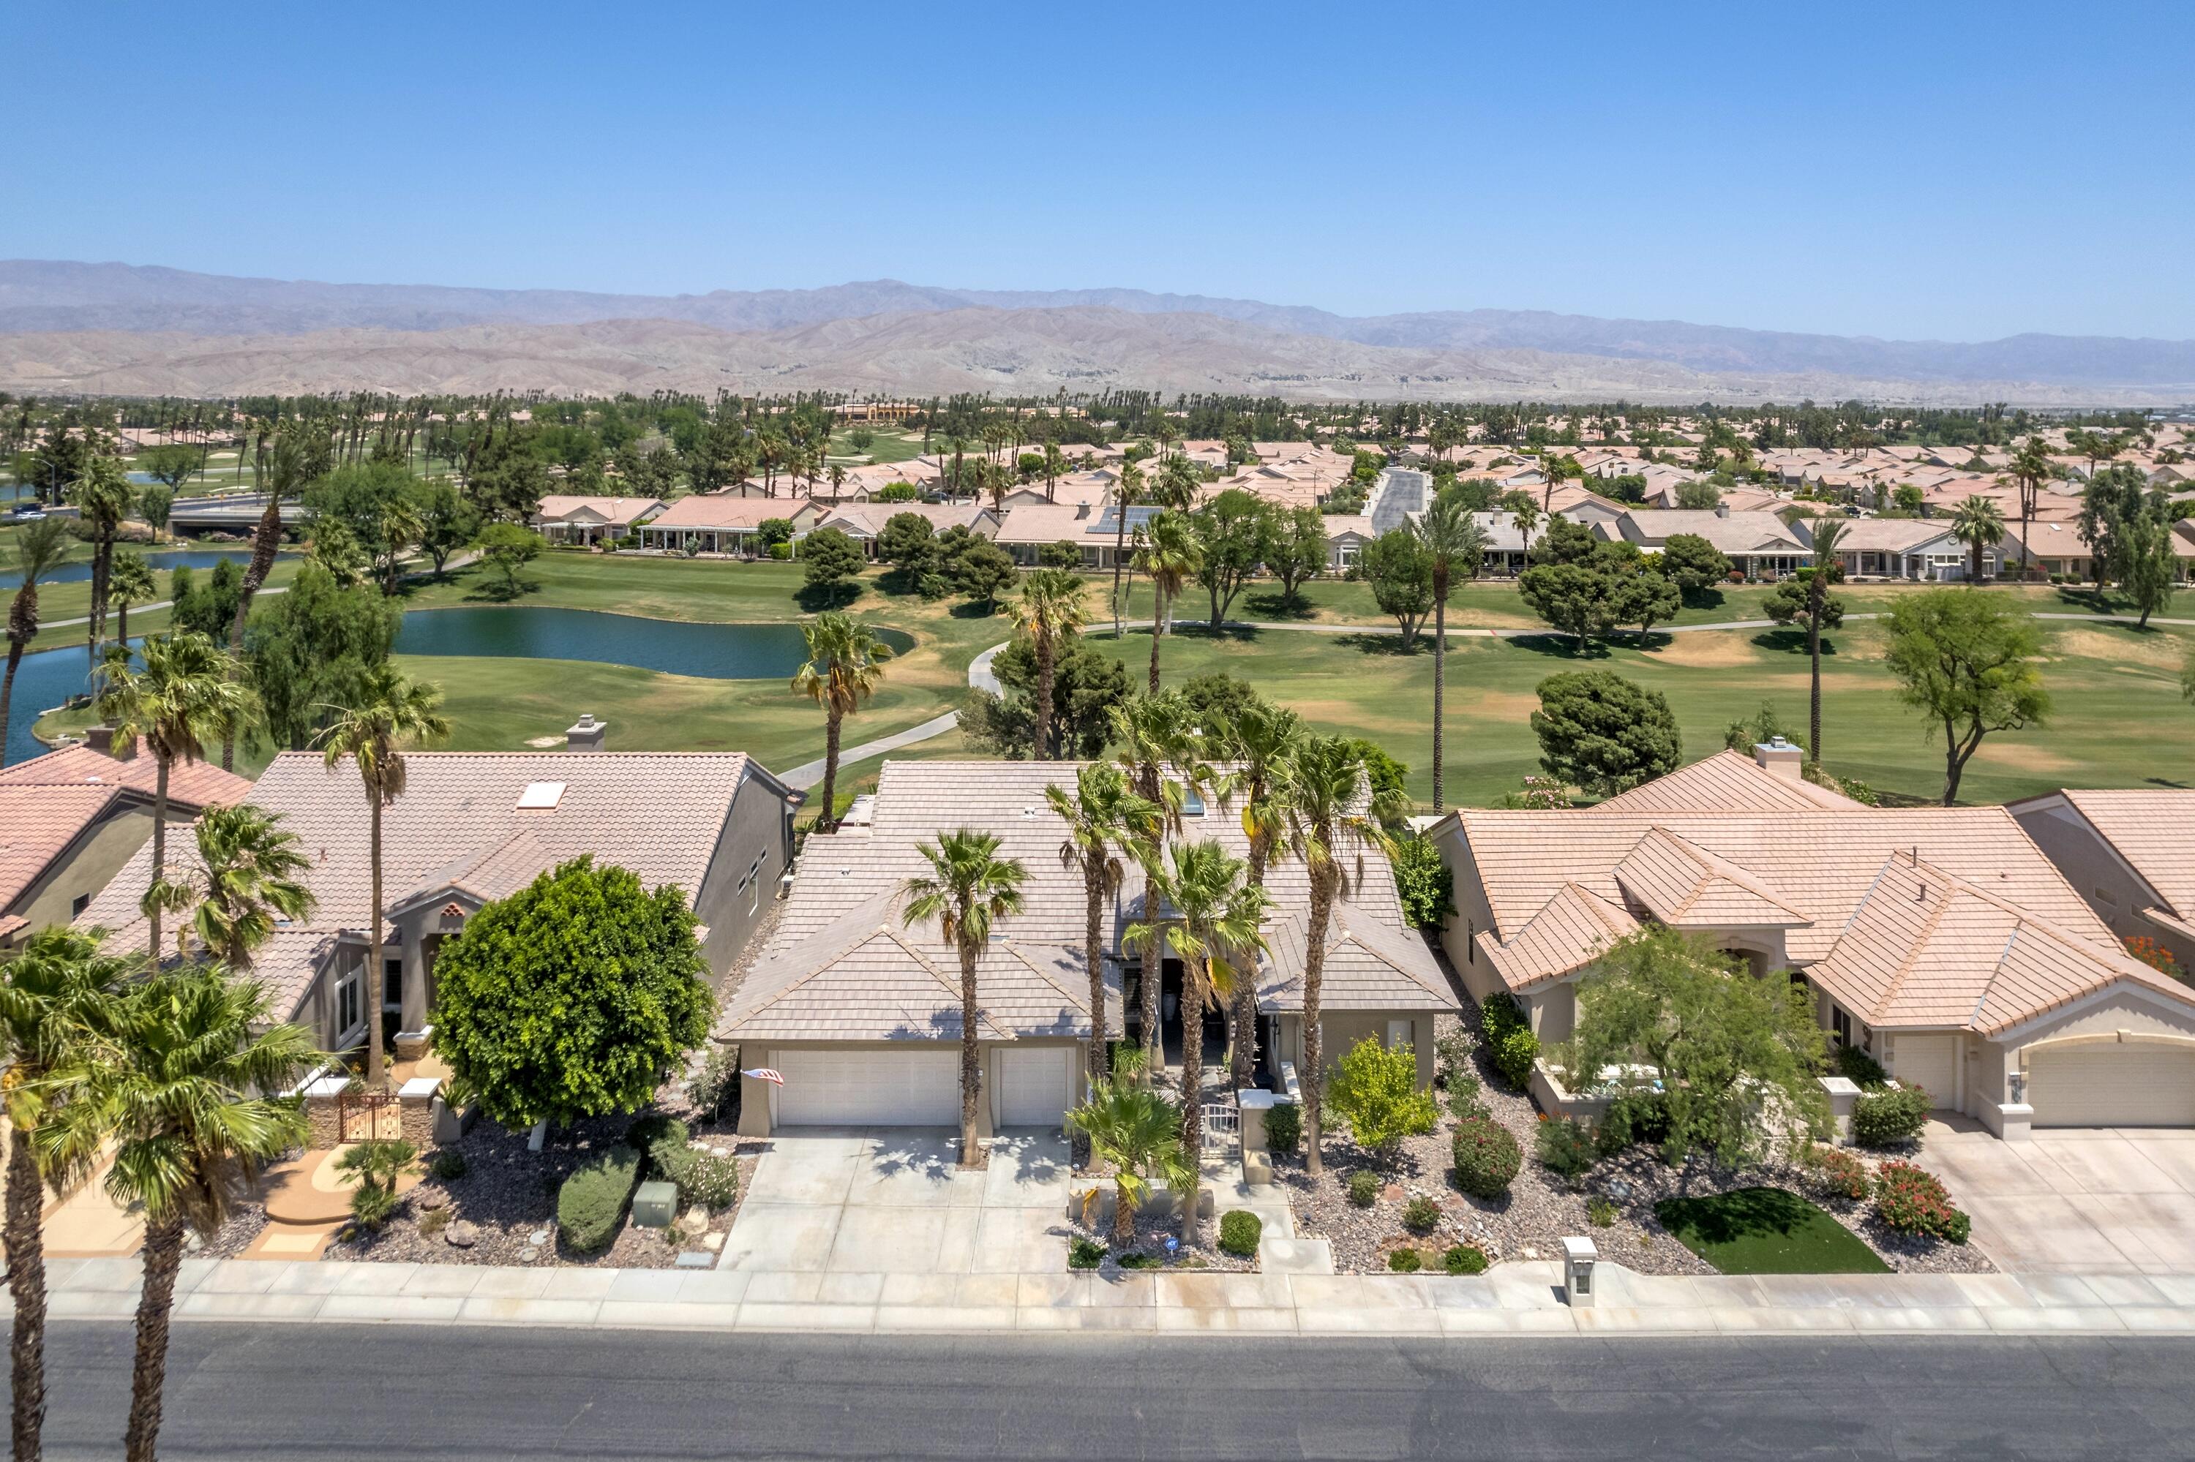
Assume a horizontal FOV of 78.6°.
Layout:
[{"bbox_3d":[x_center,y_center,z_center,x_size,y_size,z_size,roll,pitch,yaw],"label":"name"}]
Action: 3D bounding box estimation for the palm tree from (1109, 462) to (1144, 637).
[{"bbox_3d":[2.374,-14.674,109.175,2.930,14.470,2.930,0,14,0],"label":"palm tree"}]

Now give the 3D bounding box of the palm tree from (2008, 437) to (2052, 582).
[{"bbox_3d":[96.434,-22.885,138.861,4.800,14.930,4.800,0,14,0],"label":"palm tree"}]

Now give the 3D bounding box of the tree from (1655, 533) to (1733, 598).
[{"bbox_3d":[59.074,-16.263,132.693,7.296,6.440,7.296,0,14,0],"label":"tree"}]

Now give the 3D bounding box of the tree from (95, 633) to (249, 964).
[{"bbox_3d":[-23.222,4.296,33.655,3.680,13.670,3.680,0,14,0],"label":"tree"}]

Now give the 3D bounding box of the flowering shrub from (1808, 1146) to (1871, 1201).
[{"bbox_3d":[18.499,10.945,33.376,1.400,0.900,1.250,0,13,0],"label":"flowering shrub"}]

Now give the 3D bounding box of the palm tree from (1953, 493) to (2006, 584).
[{"bbox_3d":[93.203,-20.343,142.047,5.980,9.298,5.980,0,14,0],"label":"palm tree"}]

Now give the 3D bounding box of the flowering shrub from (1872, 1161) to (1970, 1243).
[{"bbox_3d":[19.444,11.048,31.766,2.150,1.380,2.150,0,14,0],"label":"flowering shrub"}]

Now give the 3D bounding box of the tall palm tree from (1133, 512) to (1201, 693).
[{"bbox_3d":[3.740,-4.968,73.503,3.694,13.965,3.694,0,13,0],"label":"tall palm tree"}]

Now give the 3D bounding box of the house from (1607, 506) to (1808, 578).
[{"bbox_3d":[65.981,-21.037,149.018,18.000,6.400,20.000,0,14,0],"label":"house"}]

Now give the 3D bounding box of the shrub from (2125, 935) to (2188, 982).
[{"bbox_3d":[34.492,7.783,43.362,1.850,2.050,1.750,0,13,0],"label":"shrub"}]

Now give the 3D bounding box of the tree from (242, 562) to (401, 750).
[{"bbox_3d":[-39.735,-3.223,69.166,8.107,10.935,8.107,0,14,0],"label":"tree"}]

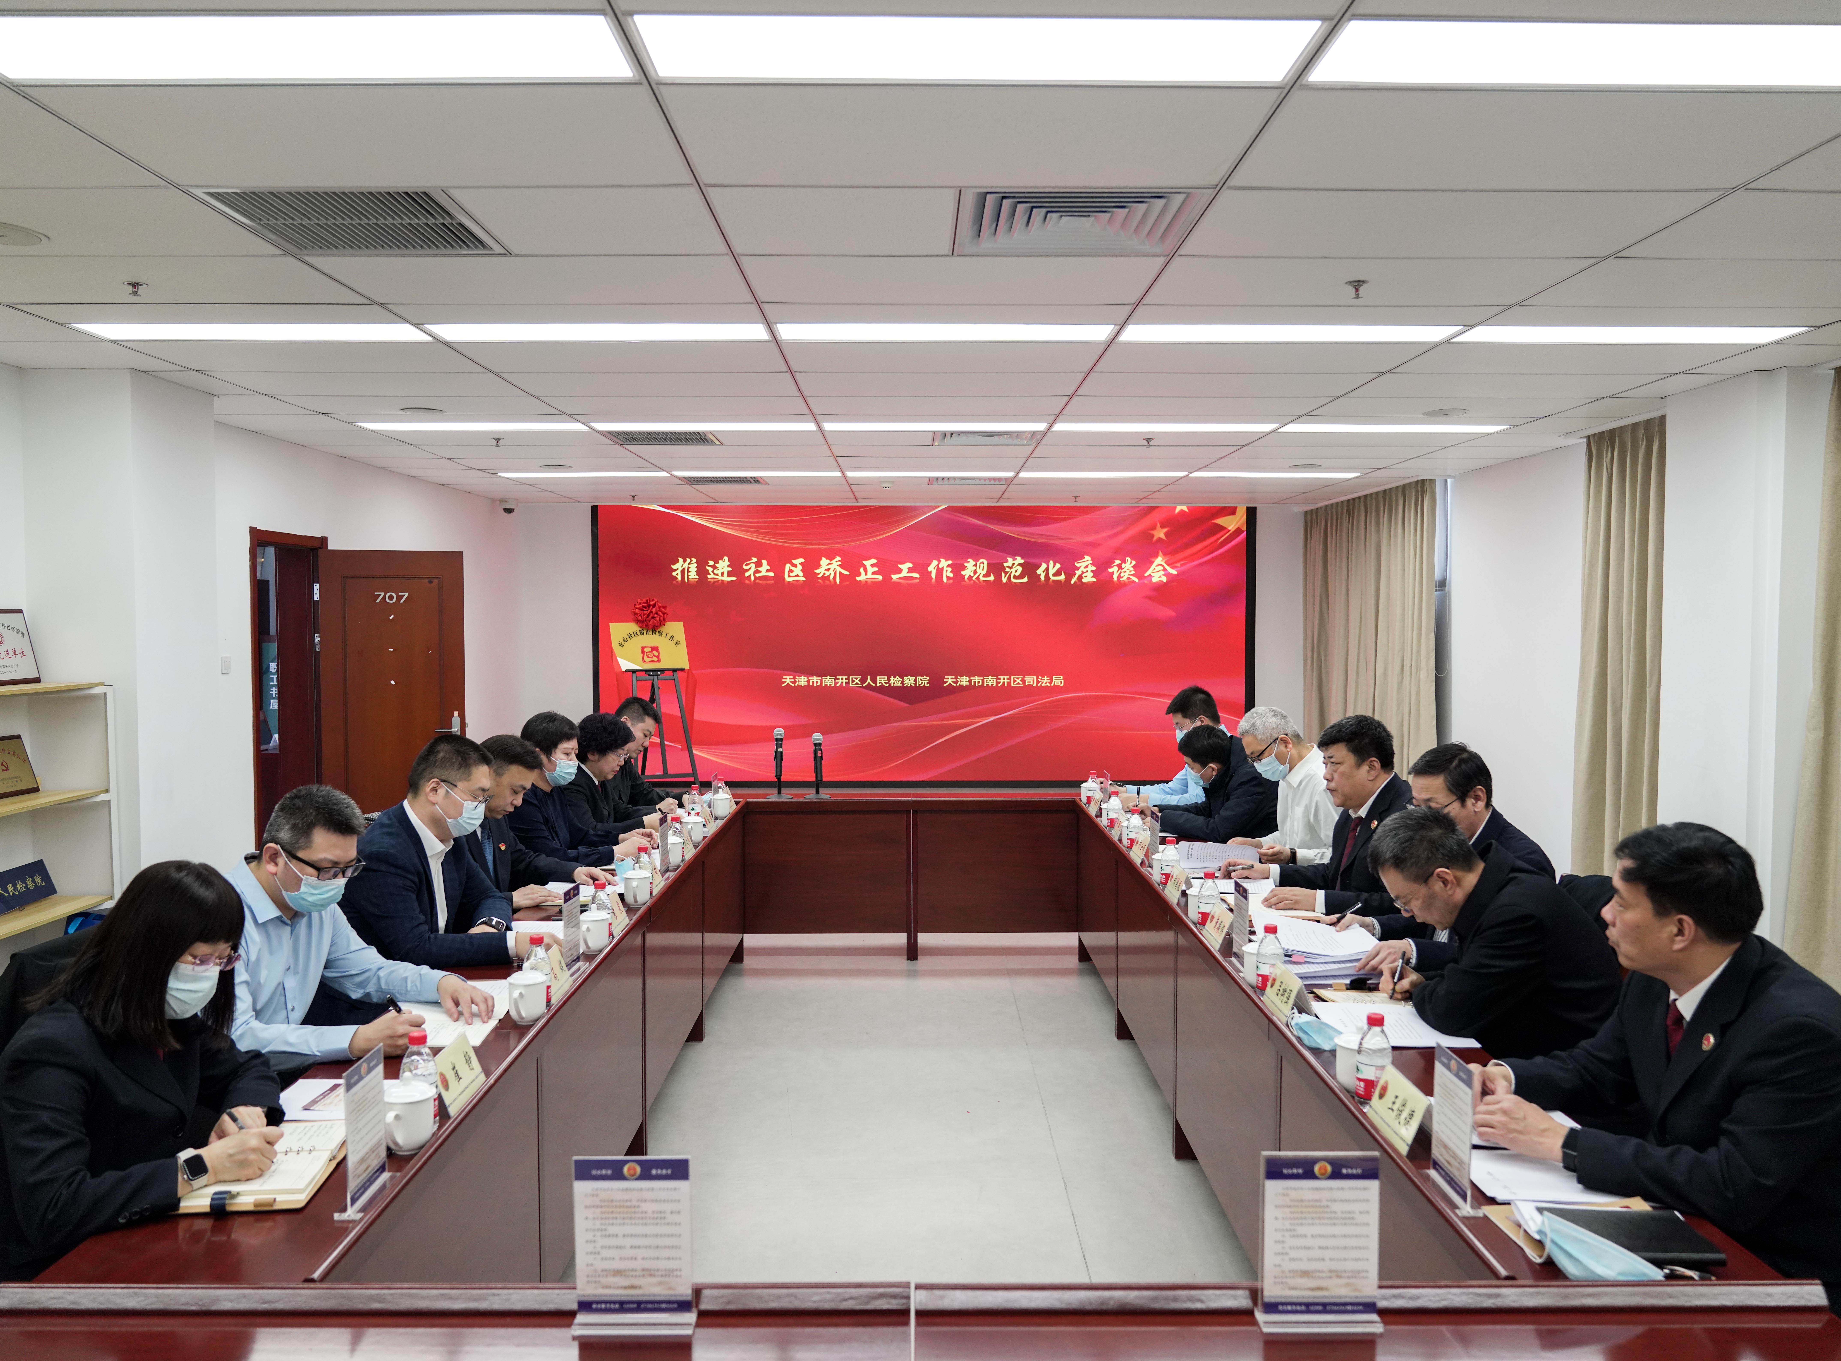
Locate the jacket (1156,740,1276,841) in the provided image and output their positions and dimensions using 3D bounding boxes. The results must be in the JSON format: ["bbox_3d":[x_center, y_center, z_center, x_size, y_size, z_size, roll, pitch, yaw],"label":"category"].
[{"bbox_3d":[1.288,0.559,5.718,0.660,0.637,0.520,0,3,0],"label":"jacket"}]

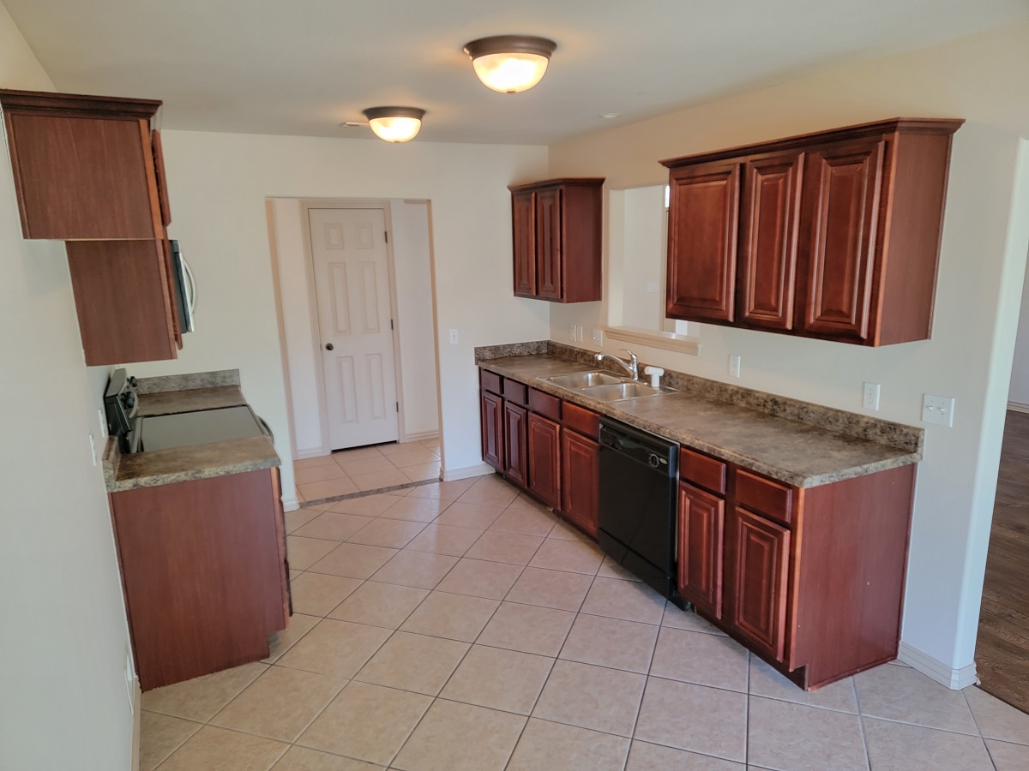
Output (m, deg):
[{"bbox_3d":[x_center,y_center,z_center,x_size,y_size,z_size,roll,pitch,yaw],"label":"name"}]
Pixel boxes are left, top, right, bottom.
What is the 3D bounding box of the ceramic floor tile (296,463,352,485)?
[{"bbox_3d":[-1.560,0.707,5.644,0.390,0.010,0.385,-7,14,-25],"label":"ceramic floor tile"}]

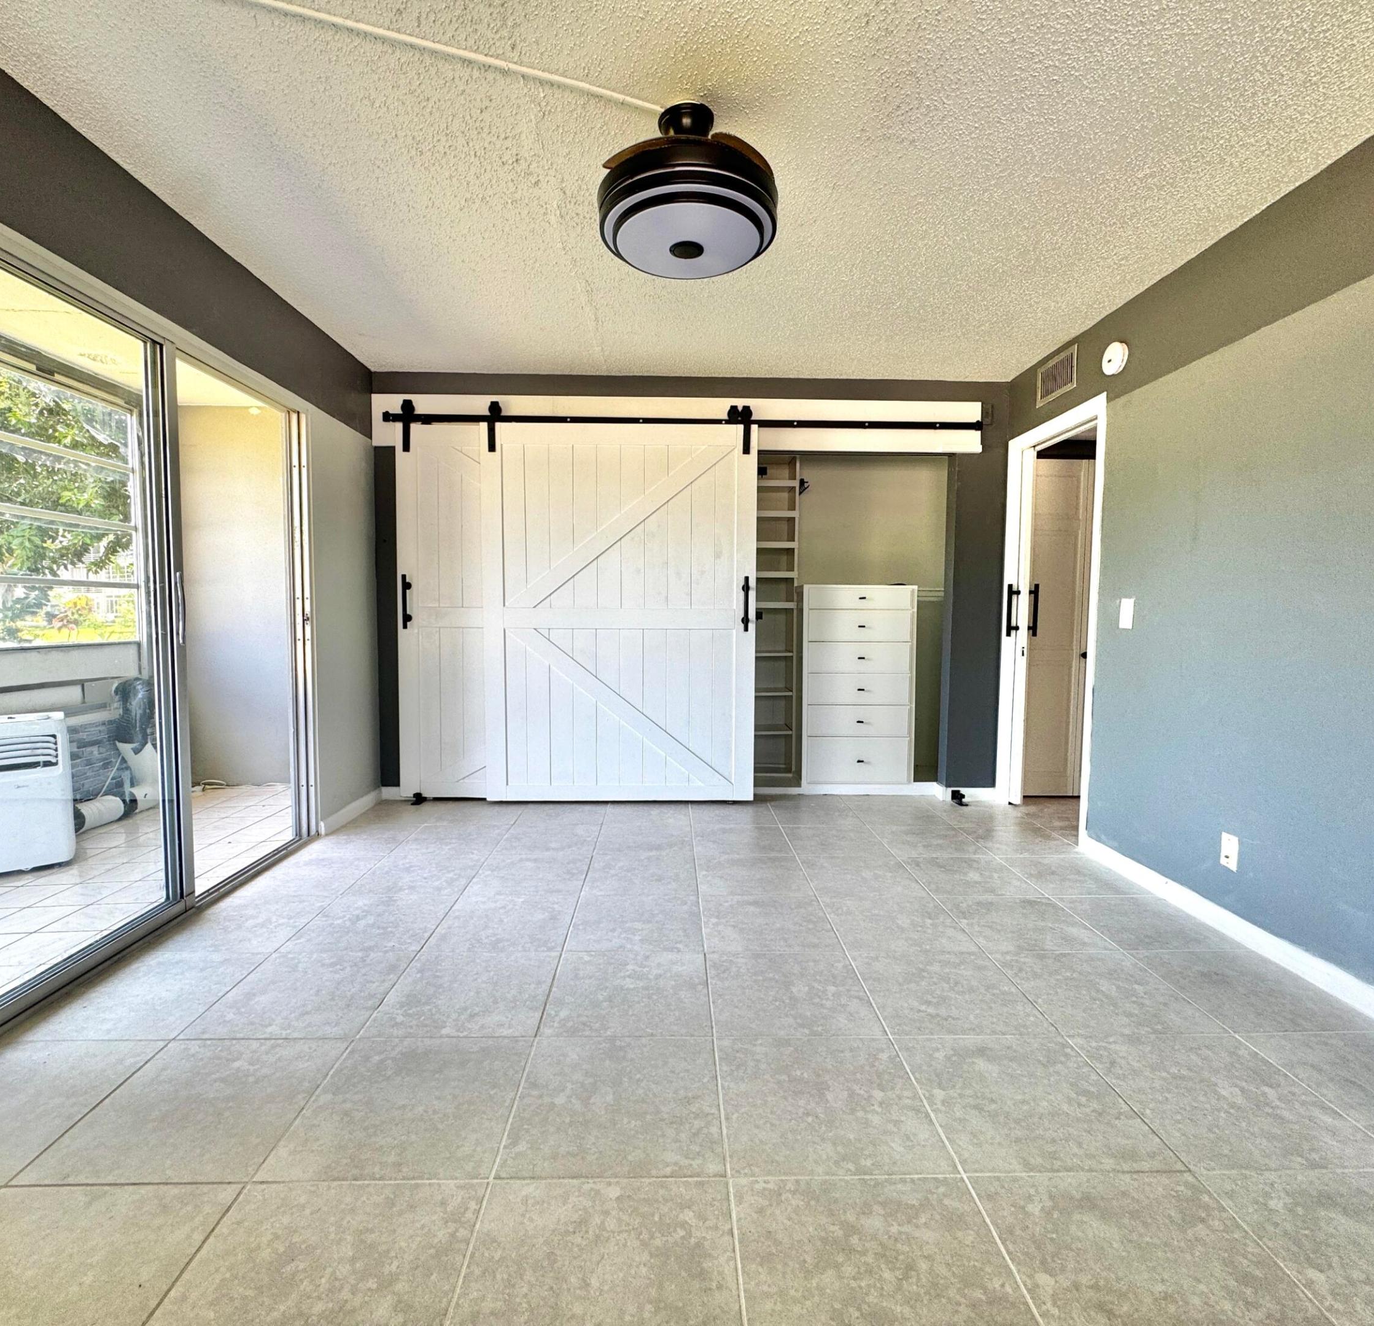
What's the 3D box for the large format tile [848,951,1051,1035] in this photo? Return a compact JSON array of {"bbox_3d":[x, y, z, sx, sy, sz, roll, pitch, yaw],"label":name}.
[{"bbox_3d":[0.753,0.966,2.102,0.455,0.015,0.460,0,4,-1],"label":"large format tile"}]

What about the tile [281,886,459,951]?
[{"bbox_3d":[-1.089,0.913,2.498,0.455,0.010,0.455,0,4,-1],"label":"tile"}]

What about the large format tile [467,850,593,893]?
[{"bbox_3d":[-0.647,0.890,2.997,0.455,0.015,0.460,0,4,-1],"label":"large format tile"}]

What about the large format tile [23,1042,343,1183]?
[{"bbox_3d":[-1.071,0.982,1.590,0.455,0.015,0.460,0,4,-1],"label":"large format tile"}]

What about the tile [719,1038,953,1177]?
[{"bbox_3d":[0.305,0.990,1.622,0.455,0.010,0.455,0,4,-1],"label":"tile"}]

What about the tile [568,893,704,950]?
[{"bbox_3d":[-0.173,0.917,2.519,0.454,0.010,0.454,0,4,-1],"label":"tile"}]

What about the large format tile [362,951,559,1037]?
[{"bbox_3d":[-0.619,0.947,2.052,0.454,0.010,0.454,0,4,-1],"label":"large format tile"}]

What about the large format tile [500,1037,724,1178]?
[{"bbox_3d":[-0.151,0.984,1.608,0.454,0.010,0.454,0,4,-1],"label":"large format tile"}]

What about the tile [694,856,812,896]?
[{"bbox_3d":[0.273,0.888,2.986,0.454,0.010,0.454,0,4,-1],"label":"tile"}]

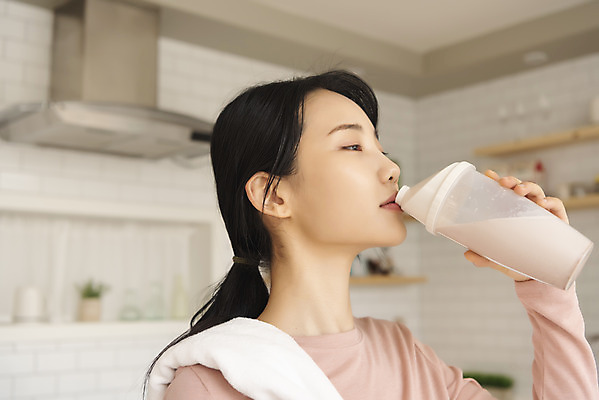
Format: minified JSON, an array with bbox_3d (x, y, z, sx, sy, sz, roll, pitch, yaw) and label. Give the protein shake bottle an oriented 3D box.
[{"bbox_3d":[0.220,0.025,0.932,0.228,0.095,0.095,30,8,26],"label":"protein shake bottle"}]

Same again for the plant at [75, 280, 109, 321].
[{"bbox_3d":[-0.829,0.406,3.200,0.125,0.163,0.120,5,-8,-41],"label":"plant"}]

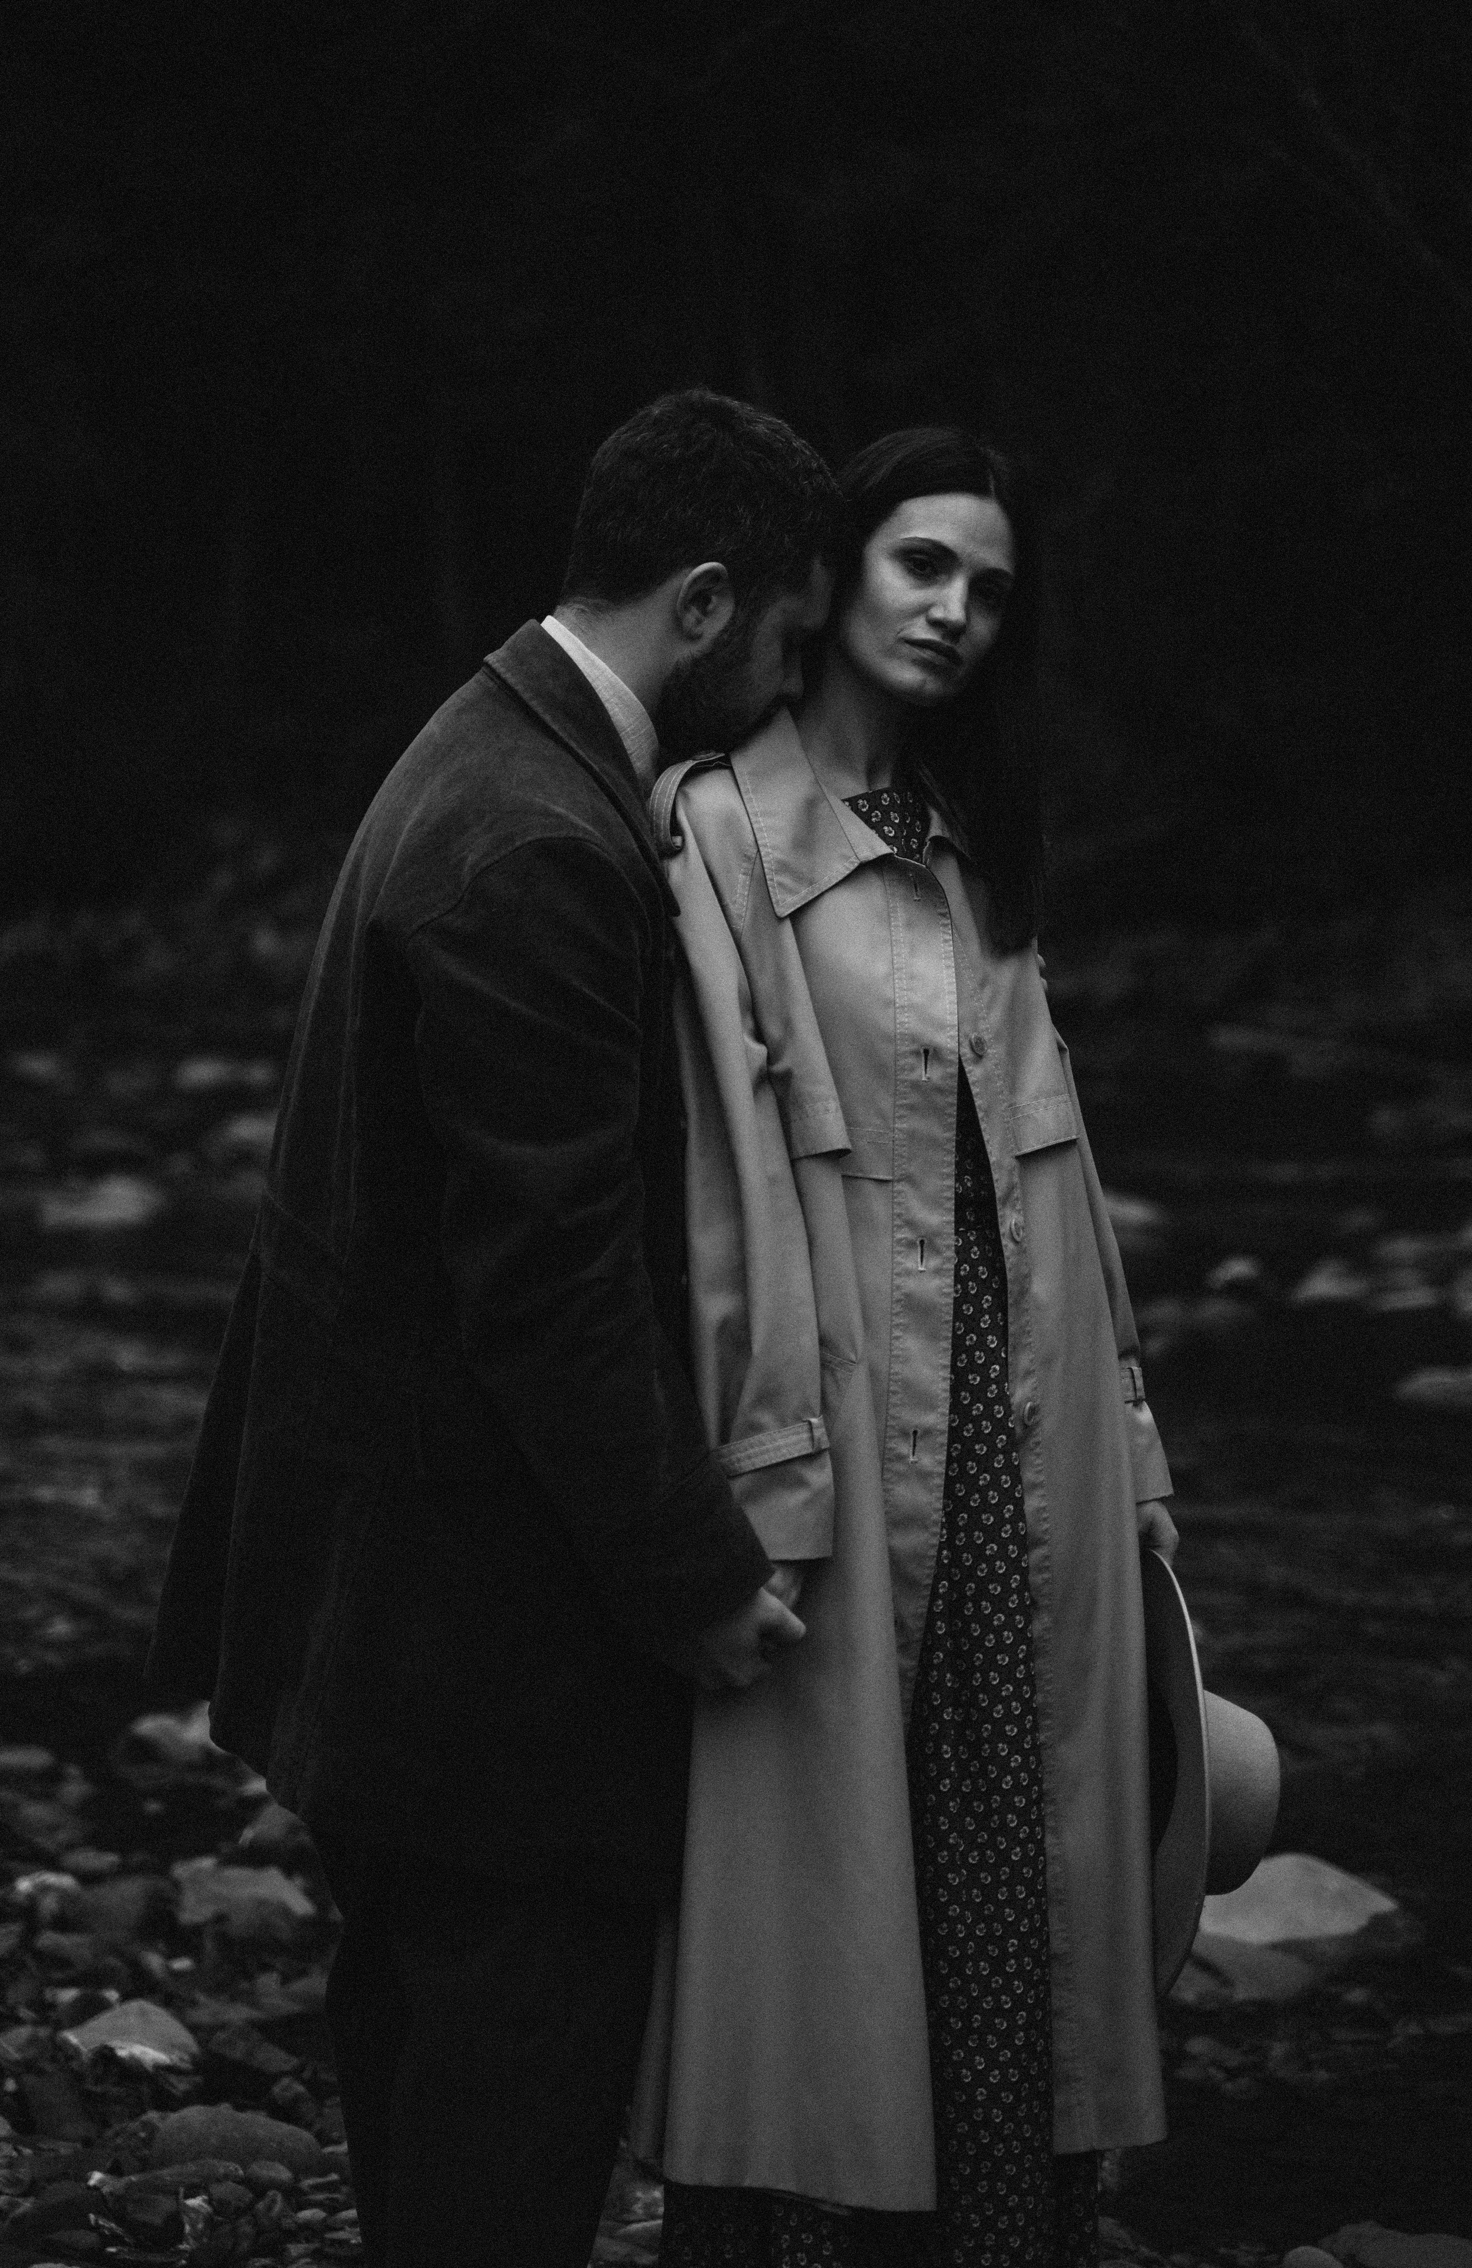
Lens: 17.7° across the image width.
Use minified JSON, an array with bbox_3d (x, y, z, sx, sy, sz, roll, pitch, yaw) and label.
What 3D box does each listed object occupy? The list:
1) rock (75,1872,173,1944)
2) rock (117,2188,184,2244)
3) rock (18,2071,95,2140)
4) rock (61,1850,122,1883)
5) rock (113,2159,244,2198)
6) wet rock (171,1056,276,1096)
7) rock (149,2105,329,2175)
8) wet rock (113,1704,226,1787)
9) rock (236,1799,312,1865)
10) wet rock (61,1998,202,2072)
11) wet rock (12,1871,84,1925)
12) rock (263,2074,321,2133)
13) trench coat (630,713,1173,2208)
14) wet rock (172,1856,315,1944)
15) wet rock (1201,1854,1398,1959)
[{"bbox_3d":[-0.745,0.942,5.750,0.120,0.080,0.100,0,4,0],"label":"rock"},{"bbox_3d":[-0.572,1.058,4.620,0.066,0.040,0.055,0,5,0],"label":"rock"},{"bbox_3d":[-0.711,1.017,4.950,0.078,0.055,0.072,0,5,0],"label":"rock"},{"bbox_3d":[-0.816,0.928,5.980,0.079,0.038,0.060,0,4,0],"label":"rock"},{"bbox_3d":[-0.562,1.051,4.760,0.132,0.030,0.060,0,5,0],"label":"rock"},{"bbox_3d":[-2.057,-0.232,19.000,0.440,0.140,0.320,0,5,0],"label":"wet rock"},{"bbox_3d":[-0.511,1.031,4.830,0.182,0.080,0.135,0,4,0],"label":"rock"},{"bbox_3d":[-0.812,0.884,6.850,0.180,0.090,0.140,0,5,0],"label":"wet rock"},{"bbox_3d":[-0.604,0.923,6.250,0.115,0.065,0.100,0,5,0],"label":"rock"},{"bbox_3d":[-0.663,0.988,5.170,0.152,0.075,0.110,0,4,0],"label":"wet rock"},{"bbox_3d":[-0.849,0.945,5.830,0.088,0.060,0.070,0,4,0],"label":"wet rock"},{"bbox_3d":[-0.463,1.013,4.930,0.060,0.055,0.055,0,4,0],"label":"rock"},{"bbox_3d":[0.140,0.266,4.000,0.480,1.230,0.370,-2,5,-27],"label":"trench coat"},{"bbox_3d":[-0.611,0.952,5.870,0.178,0.075,0.130,0,5,0],"label":"wet rock"},{"bbox_3d":[0.668,0.926,5.650,0.260,0.120,0.190,0,4,0],"label":"wet rock"}]

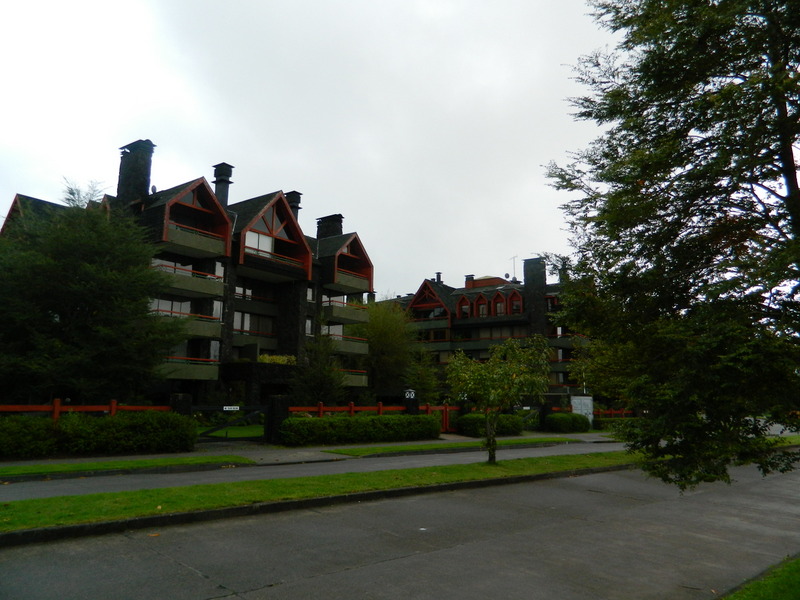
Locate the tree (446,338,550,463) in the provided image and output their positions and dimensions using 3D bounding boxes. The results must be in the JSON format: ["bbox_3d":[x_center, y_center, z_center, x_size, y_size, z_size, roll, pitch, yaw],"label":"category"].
[{"bbox_3d":[2.717,2.741,15.885,2.842,3.372,2.842,1,-10,0],"label":"tree"}]

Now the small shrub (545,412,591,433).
[{"bbox_3d":[10.043,7.326,34.610,2.655,1.124,1.400,10,-13,-41],"label":"small shrub"}]

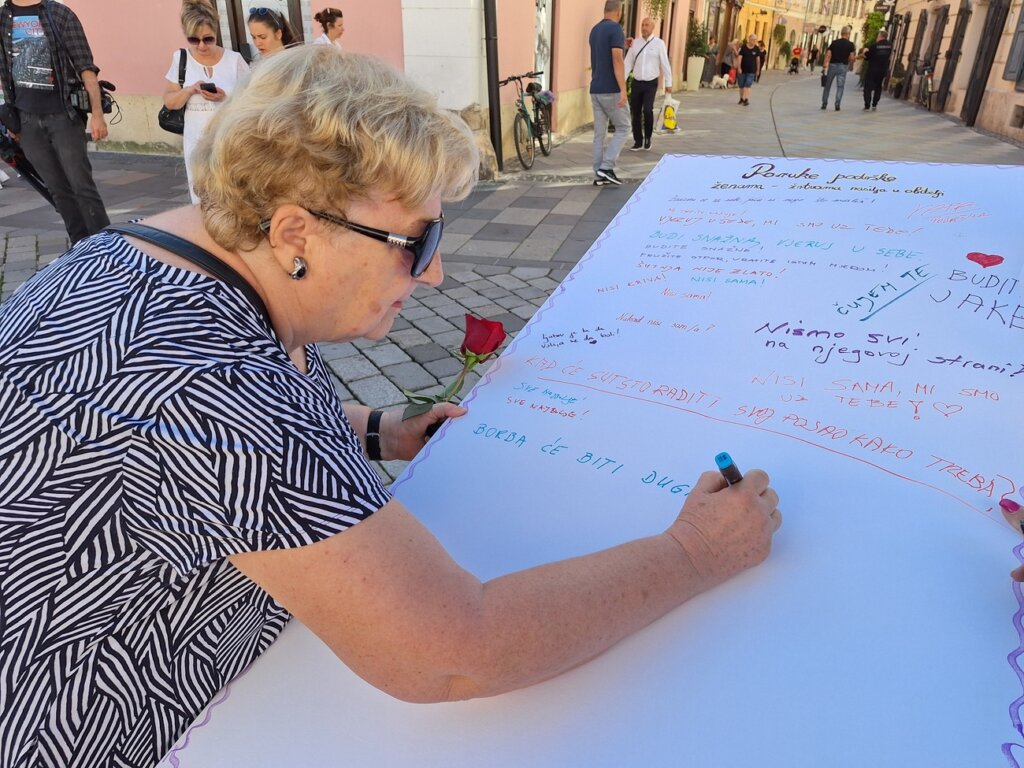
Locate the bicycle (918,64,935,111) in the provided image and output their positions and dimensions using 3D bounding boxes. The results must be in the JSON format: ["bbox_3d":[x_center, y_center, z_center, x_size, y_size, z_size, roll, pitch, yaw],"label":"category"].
[{"bbox_3d":[10.205,-7.345,16.786,0.550,1.050,1.720,1,25,20],"label":"bicycle"}]

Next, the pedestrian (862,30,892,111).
[{"bbox_3d":[8.951,-7.669,16.663,0.520,1.760,0.400,6,27,12],"label":"pedestrian"}]

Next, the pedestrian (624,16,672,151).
[{"bbox_3d":[1.996,-4.402,10.025,0.620,1.760,0.400,12,28,22],"label":"pedestrian"}]

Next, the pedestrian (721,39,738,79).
[{"bbox_3d":[8.472,-12.472,26.504,0.500,1.620,0.500,3,26,6],"label":"pedestrian"}]

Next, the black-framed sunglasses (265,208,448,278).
[{"bbox_3d":[-0.144,-0.155,0.648,0.155,0.058,0.145,17,21,-6],"label":"black-framed sunglasses"}]

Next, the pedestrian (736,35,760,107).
[{"bbox_3d":[6.441,-8.546,18.531,0.560,1.730,0.420,8,27,15],"label":"pedestrian"}]

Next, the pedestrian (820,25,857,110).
[{"bbox_3d":[7.828,-7.549,16.313,0.600,1.800,0.420,9,27,17],"label":"pedestrian"}]

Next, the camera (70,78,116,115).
[{"bbox_3d":[-2.497,-1.705,4.050,0.270,0.200,0.140,-11,28,-21],"label":"camera"}]

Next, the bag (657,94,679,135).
[{"bbox_3d":[2.333,-4.017,10.142,0.330,0.540,0.150,4,26,8],"label":"bag"}]

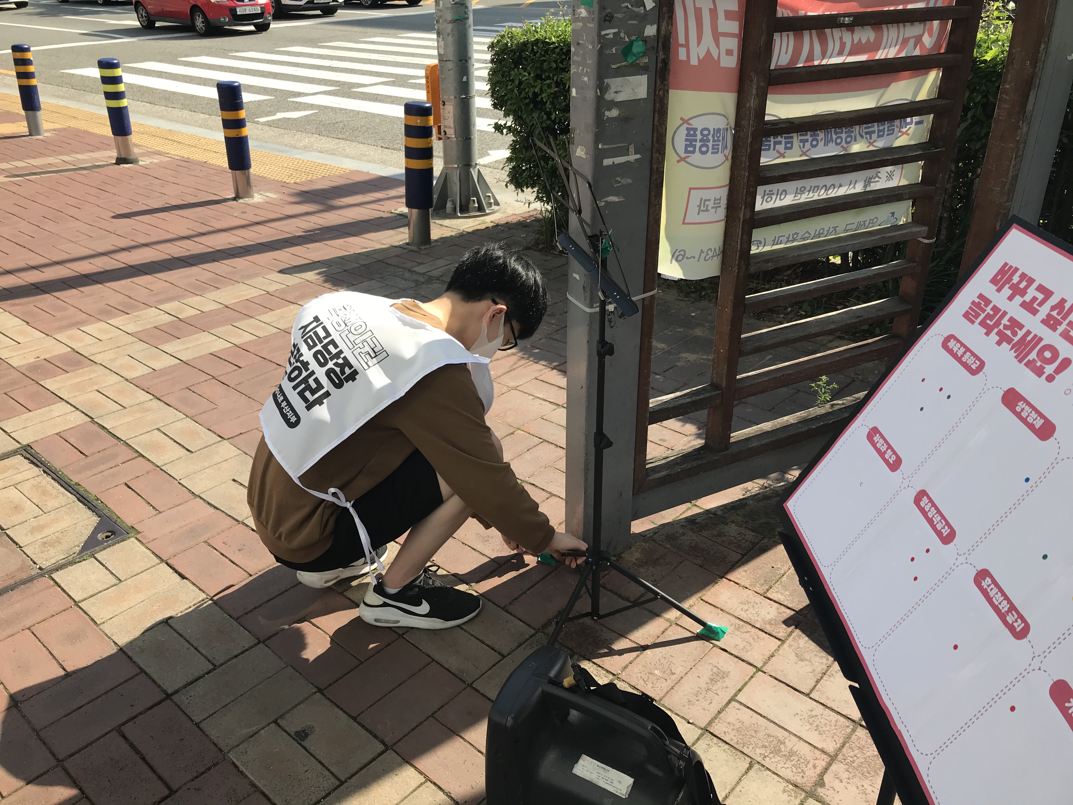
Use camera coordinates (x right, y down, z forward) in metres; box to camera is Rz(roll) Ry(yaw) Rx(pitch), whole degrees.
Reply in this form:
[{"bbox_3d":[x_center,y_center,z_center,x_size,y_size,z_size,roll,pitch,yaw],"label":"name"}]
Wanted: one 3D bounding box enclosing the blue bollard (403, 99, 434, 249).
[{"bbox_3d":[-0.663,-1.283,4.914,0.157,0.777,0.157,-1,27,-7],"label":"blue bollard"}]

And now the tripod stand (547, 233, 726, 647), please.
[{"bbox_3d":[0.137,0.072,1.948,0.510,1.020,0.510,-7,27,-12],"label":"tripod stand"}]

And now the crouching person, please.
[{"bbox_3d":[-0.282,0.085,2.045,0.800,0.905,0.500,-5,27,-10],"label":"crouching person"}]

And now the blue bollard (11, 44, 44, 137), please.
[{"bbox_3d":[-4.717,-2.893,8.072,0.156,0.782,0.156,-11,30,-27],"label":"blue bollard"}]

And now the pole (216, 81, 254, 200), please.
[{"bbox_3d":[-2.043,-1.782,5.922,0.156,0.750,0.156,-8,28,-17],"label":"pole"}]

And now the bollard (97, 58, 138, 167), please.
[{"bbox_3d":[-3.350,-2.326,6.955,0.156,0.782,0.156,-10,29,-22],"label":"bollard"}]

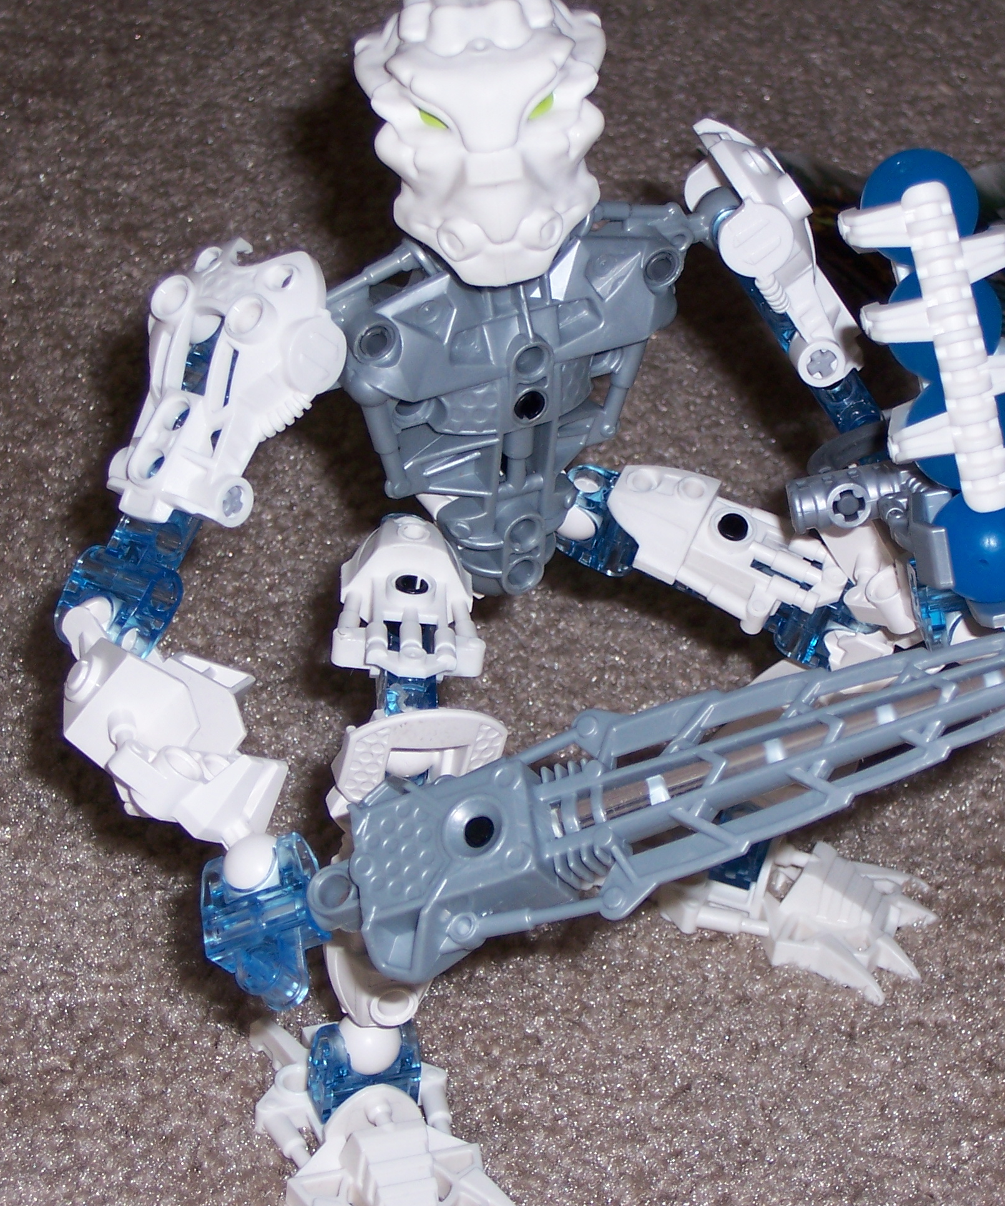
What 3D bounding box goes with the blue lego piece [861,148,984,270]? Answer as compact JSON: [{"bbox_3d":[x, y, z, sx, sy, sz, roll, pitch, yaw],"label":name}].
[{"bbox_3d":[0.059,-0.056,0.588,0.017,0.017,0.017,0,37,0],"label":"blue lego piece"}]

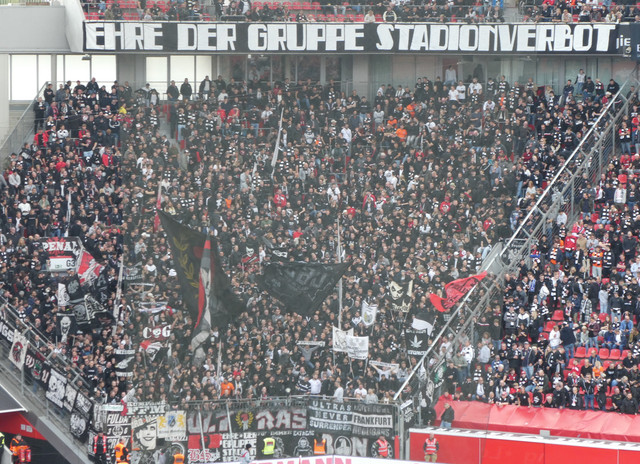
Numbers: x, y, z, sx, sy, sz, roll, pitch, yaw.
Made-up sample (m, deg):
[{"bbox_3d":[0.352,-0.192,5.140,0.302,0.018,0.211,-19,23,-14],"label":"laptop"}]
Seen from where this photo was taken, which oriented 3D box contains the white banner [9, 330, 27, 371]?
[{"bbox_3d":[-13.032,5.118,128.008,0.070,1.477,0.933,-6,29,-46],"label":"white banner"}]

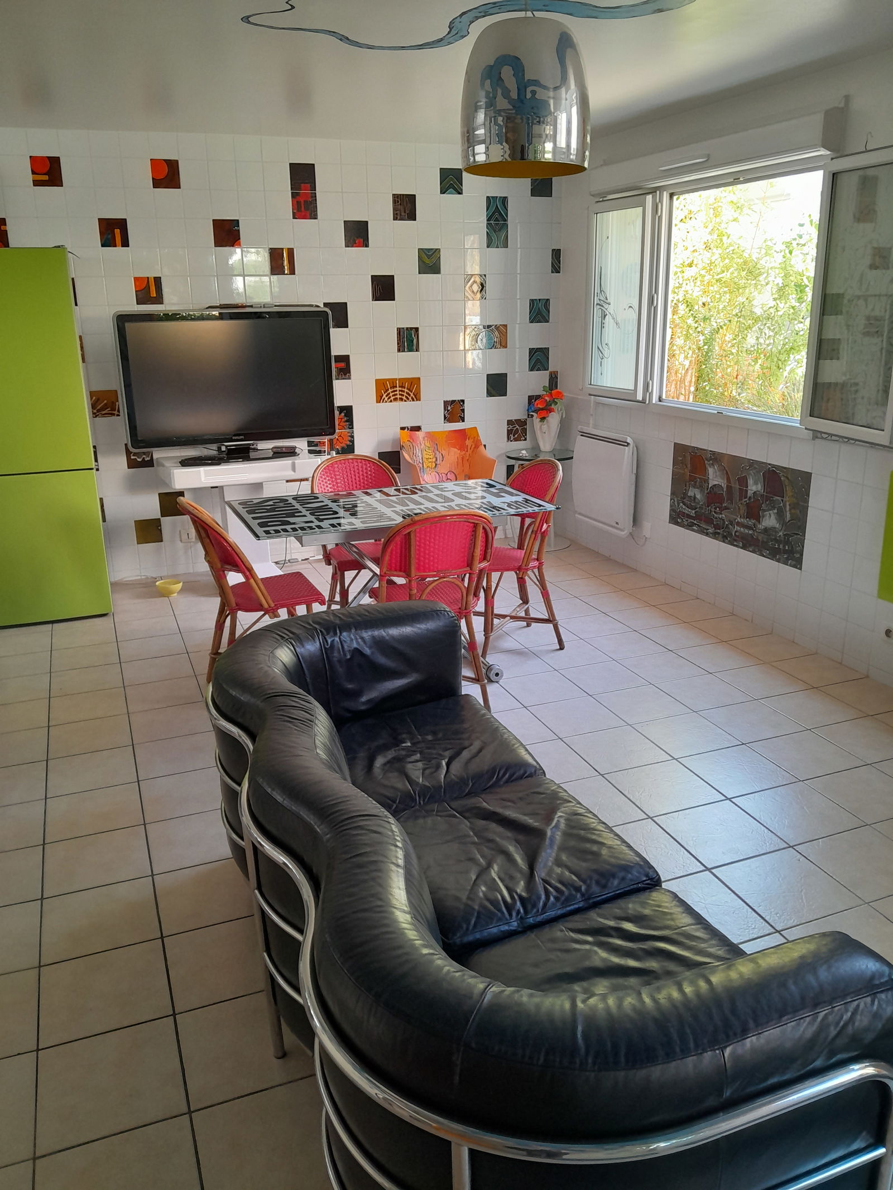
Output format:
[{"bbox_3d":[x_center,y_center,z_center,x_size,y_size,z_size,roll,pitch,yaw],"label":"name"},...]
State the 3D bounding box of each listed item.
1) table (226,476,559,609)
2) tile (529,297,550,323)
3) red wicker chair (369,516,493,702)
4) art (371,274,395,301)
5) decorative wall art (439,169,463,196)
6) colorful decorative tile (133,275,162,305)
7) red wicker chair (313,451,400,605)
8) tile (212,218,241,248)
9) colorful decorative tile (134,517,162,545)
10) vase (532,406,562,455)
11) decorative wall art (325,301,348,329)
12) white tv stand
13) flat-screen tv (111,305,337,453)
[{"bbox_3d":[-0.245,-0.016,3.860,1.240,0.755,0.710,-7,19,-20],"label":"table"},{"bbox_3d":[0.615,-1.863,5.876,0.150,0.150,0.015,-8,19,-20],"label":"tile"},{"bbox_3d":[-0.062,0.036,3.588,0.460,0.850,0.480,-7,19,-18],"label":"red wicker chair"},{"bbox_3d":[-0.386,-1.878,5.484,0.150,0.150,0.015,-8,19,-20],"label":"art"},{"bbox_3d":[0.033,-2.526,5.461,0.150,0.150,0.012,-7,19,-18],"label":"decorative wall art"},{"bbox_3d":[-1.652,-1.691,4.971,0.150,0.150,0.015,-7,19,-20],"label":"colorful decorative tile"},{"bbox_3d":[-0.388,-0.218,4.285,0.460,0.880,0.530,-7,19,-20],"label":"red wicker chair"},{"bbox_3d":[-1.256,-2.071,5.122,0.150,0.150,0.012,-7,19,-18],"label":"tile"},{"bbox_3d":[-1.782,-0.377,5.336,0.150,0.150,0.015,-7,19,-20],"label":"colorful decorative tile"},{"bbox_3d":[0.673,-1.101,5.976,0.178,0.265,0.165,-8,19,-20],"label":"vase"},{"bbox_3d":[-0.668,-1.696,5.433,0.150,0.150,0.015,-8,19,-20],"label":"decorative wall art"},{"bbox_3d":[-1.183,-0.452,5.296,0.920,0.725,0.480,-7,19,-20],"label":"white tv stand"},{"bbox_3d":[-1.223,-1.230,5.064,1.168,0.736,0.100,-7,19,-18],"label":"flat-screen tv"}]

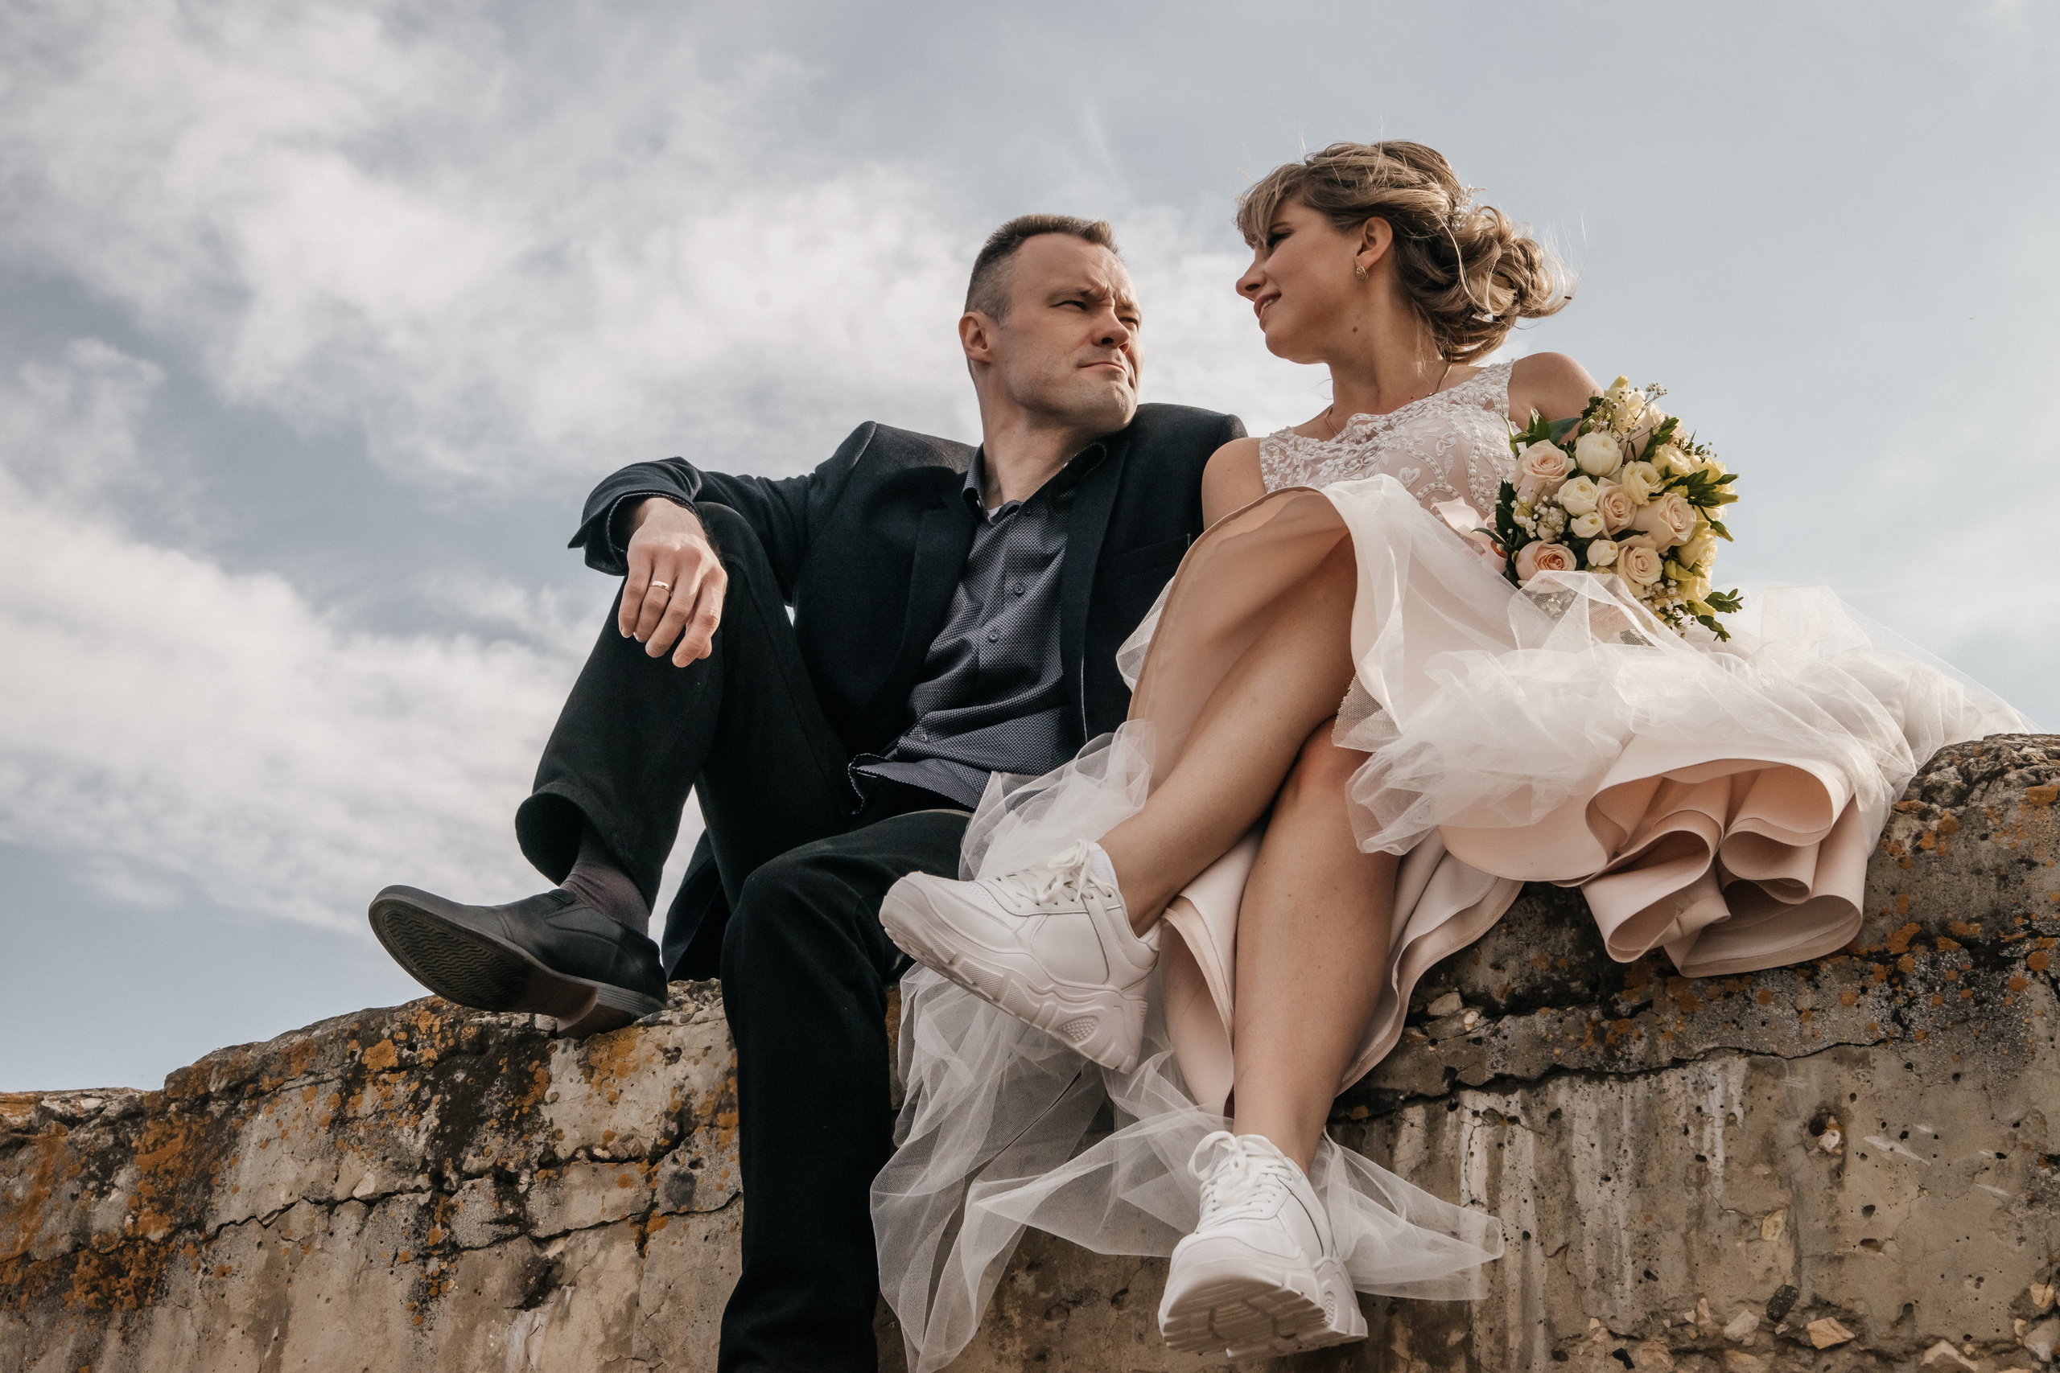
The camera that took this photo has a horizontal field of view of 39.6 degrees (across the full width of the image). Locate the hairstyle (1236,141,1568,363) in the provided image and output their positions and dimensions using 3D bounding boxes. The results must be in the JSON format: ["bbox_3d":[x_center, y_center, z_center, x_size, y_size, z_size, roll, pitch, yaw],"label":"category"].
[{"bbox_3d":[0.375,-0.438,2.880,0.320,0.205,0.195,-6,-21,6],"label":"hairstyle"}]

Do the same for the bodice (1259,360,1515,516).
[{"bbox_3d":[0.382,-0.178,2.820,0.310,0.320,0.220,-18,-24,16],"label":"bodice"}]

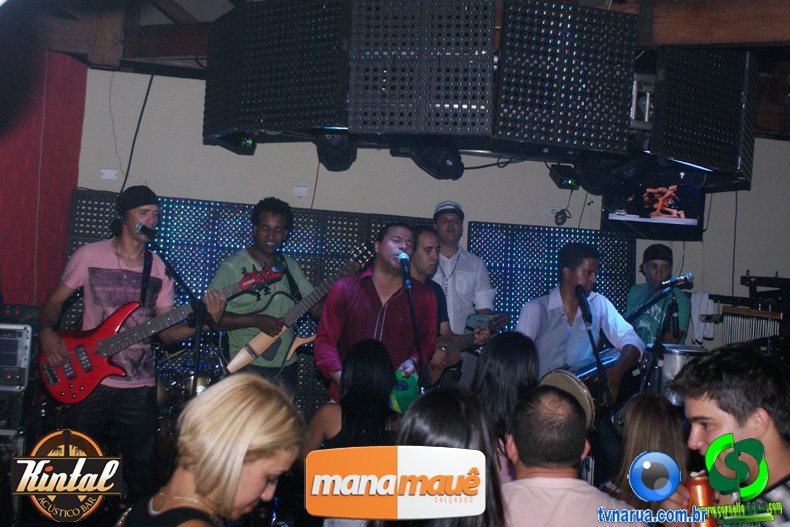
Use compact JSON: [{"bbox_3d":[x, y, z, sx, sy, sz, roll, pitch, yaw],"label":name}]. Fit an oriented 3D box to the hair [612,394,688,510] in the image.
[{"bbox_3d":[0.711,0.529,2.750,0.210,0.340,0.220,2,-3,5],"label":"hair"}]

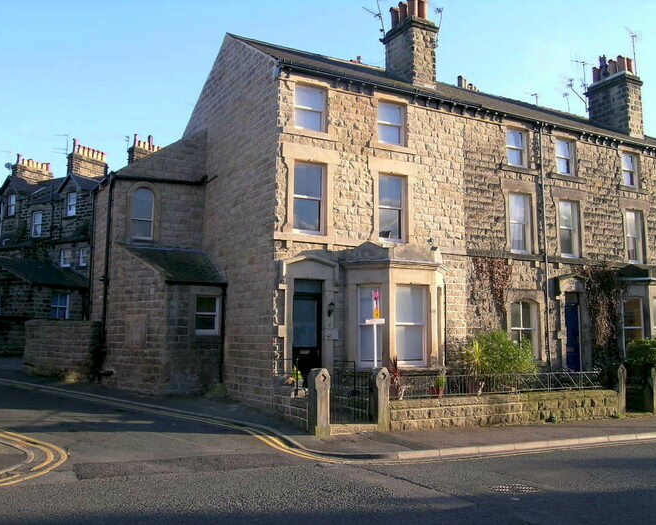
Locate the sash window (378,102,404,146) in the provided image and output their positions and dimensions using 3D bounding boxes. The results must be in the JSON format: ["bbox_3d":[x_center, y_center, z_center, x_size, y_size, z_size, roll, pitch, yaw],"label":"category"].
[{"bbox_3d":[1.687,-3.668,16.976,0.913,1.137,0.132,4,-8,-26],"label":"sash window"}]

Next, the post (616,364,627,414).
[{"bbox_3d":[7.610,3.328,16.509,0.315,1.279,0.284,4,-8,-26],"label":"post"}]

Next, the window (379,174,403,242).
[{"bbox_3d":[1.713,-1.446,16.919,0.915,1.829,0.130,4,-8,-27],"label":"window"}]

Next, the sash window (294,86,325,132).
[{"bbox_3d":[-0.477,-3.844,15.905,0.903,1.157,0.132,4,-8,-26],"label":"sash window"}]

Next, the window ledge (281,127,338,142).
[{"bbox_3d":[-0.463,-3.211,15.850,1.512,0.175,0.220,4,-8,-27],"label":"window ledge"}]

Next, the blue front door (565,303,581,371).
[{"bbox_3d":[7.508,2.339,19.470,0.860,2.150,0.080,4,-8,-27],"label":"blue front door"}]

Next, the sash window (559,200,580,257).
[{"bbox_3d":[7.579,-1.033,19.890,0.915,1.829,0.130,4,-8,-27],"label":"sash window"}]

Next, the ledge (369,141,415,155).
[{"bbox_3d":[1.731,-3.026,16.760,1.512,0.152,0.203,4,-8,-26],"label":"ledge"}]

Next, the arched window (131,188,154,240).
[{"bbox_3d":[-5.872,-1.545,20.002,0.767,1.690,0.150,4,-8,-27],"label":"arched window"}]

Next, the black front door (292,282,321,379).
[{"bbox_3d":[-0.555,1.705,15.438,0.845,2.539,0.100,4,-8,-27],"label":"black front door"}]

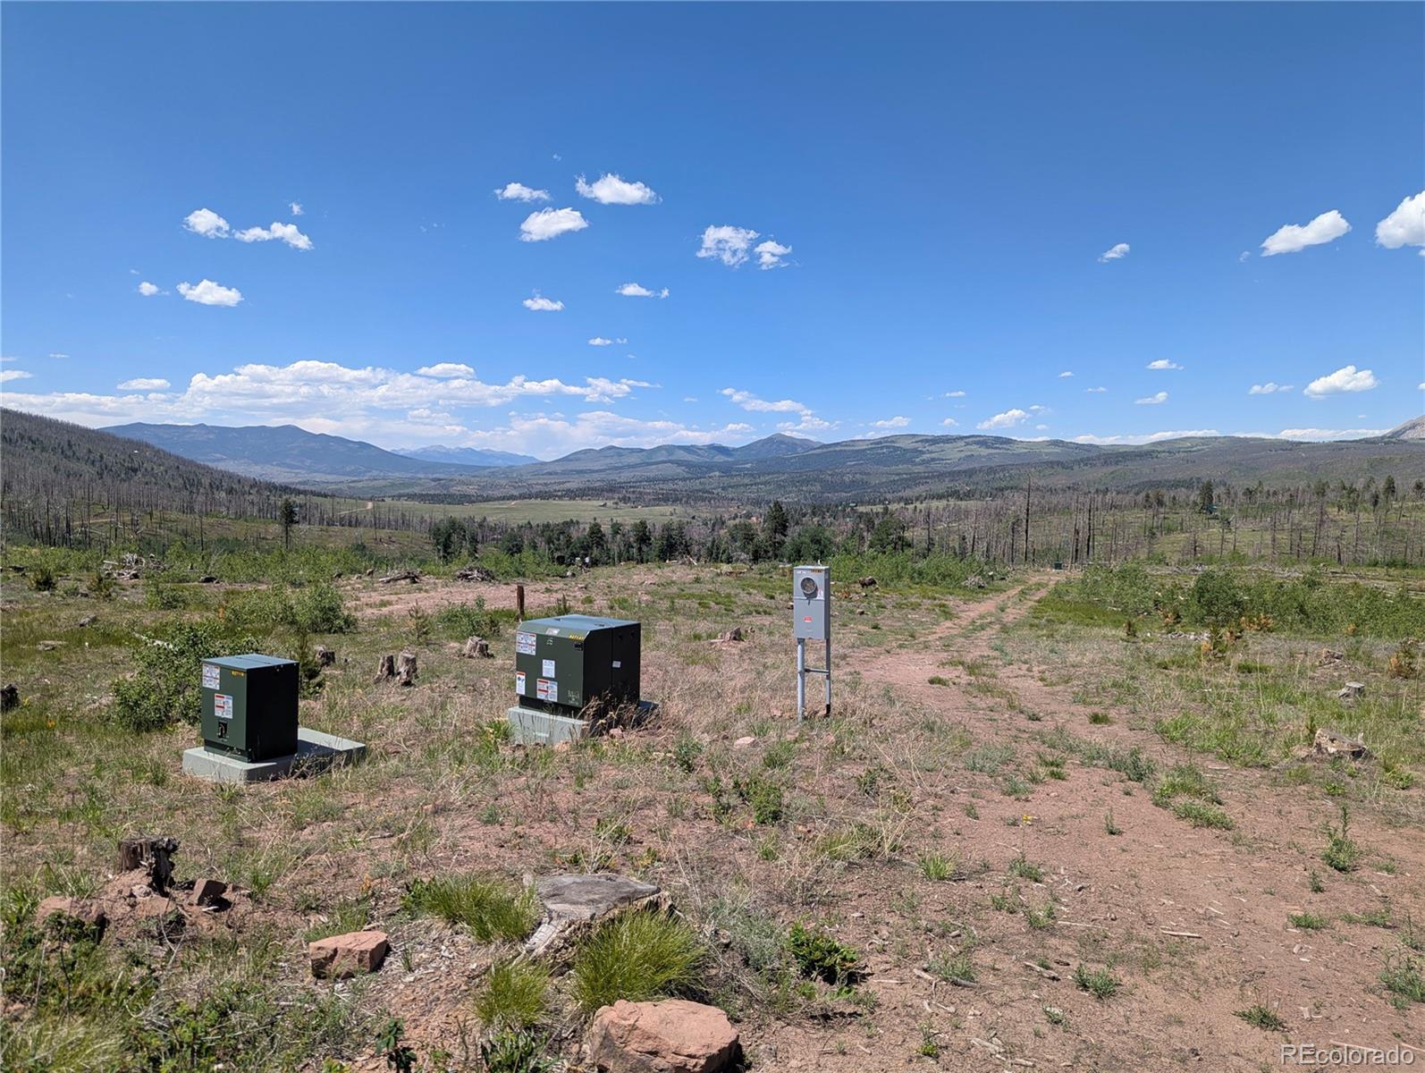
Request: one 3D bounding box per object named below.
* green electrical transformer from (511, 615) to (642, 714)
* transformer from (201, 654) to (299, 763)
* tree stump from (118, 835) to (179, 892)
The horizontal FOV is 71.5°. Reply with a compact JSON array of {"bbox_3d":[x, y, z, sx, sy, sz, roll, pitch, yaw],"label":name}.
[{"bbox_3d":[-1.309,1.253,9.653,0.878,0.827,0.807,3,3,36],"label":"green electrical transformer"},{"bbox_3d":[-3.987,1.467,8.528,0.671,0.794,0.474,2,3,34],"label":"transformer"},{"bbox_3d":[-2.870,1.663,5.030,0.290,0.230,0.260,-1,3,-30],"label":"tree stump"}]

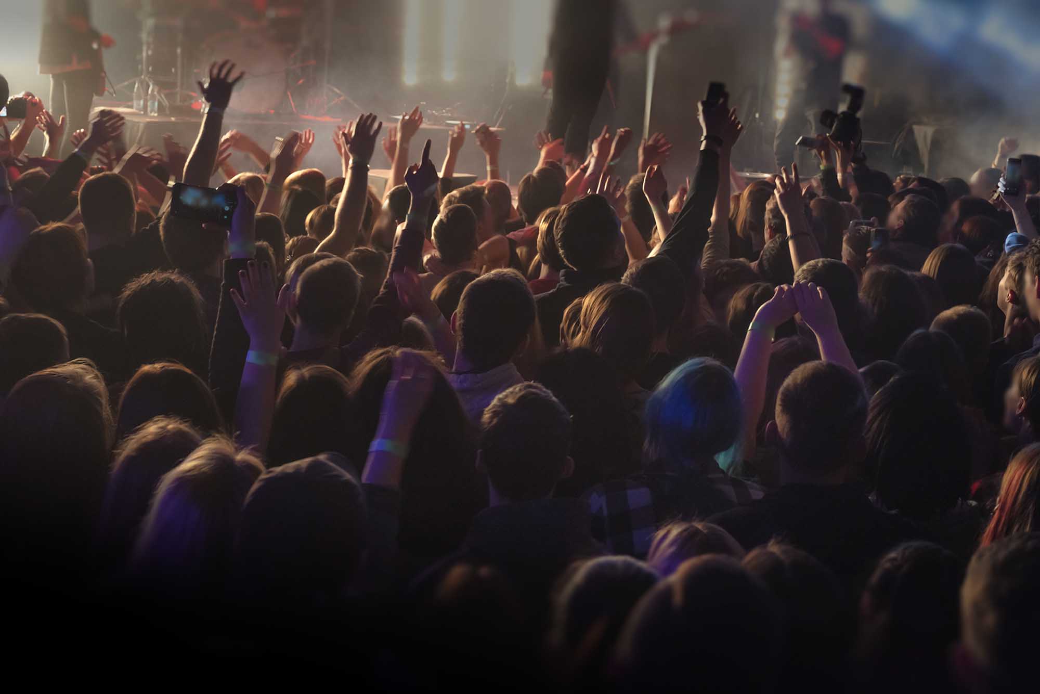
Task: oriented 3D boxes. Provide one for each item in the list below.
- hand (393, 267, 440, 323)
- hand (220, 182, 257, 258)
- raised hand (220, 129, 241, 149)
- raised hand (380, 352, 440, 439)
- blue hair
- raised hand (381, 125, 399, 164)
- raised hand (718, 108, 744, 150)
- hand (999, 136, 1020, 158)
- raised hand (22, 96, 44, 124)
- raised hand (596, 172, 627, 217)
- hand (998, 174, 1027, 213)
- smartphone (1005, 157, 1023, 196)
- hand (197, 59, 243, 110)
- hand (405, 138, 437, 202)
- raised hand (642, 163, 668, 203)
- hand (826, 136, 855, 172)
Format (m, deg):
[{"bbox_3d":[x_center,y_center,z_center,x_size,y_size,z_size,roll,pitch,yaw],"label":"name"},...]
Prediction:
[{"bbox_3d":[-0.259,-0.130,4.200,0.075,0.150,0.070,-33,-22,5],"label":"hand"},{"bbox_3d":[-0.637,-0.287,3.800,0.083,0.170,0.090,-4,11,-20],"label":"hand"},{"bbox_3d":[-1.450,-1.043,8.400,0.090,0.095,0.110,-19,-2,-16],"label":"raised hand"},{"bbox_3d":[-0.190,0.078,2.850,0.080,0.145,0.075,15,-6,-2],"label":"raised hand"},{"bbox_3d":[0.367,0.144,3.550,0.205,0.235,0.225,1,11,5],"label":"blue hair"},{"bbox_3d":[-0.563,-0.883,7.300,0.090,0.170,0.060,-3,6,0],"label":"raised hand"},{"bbox_3d":[0.649,-0.677,5.200,0.090,0.140,0.080,6,6,0],"label":"raised hand"},{"bbox_3d":[2.773,-1.129,9.500,0.100,0.110,0.085,10,9,-2],"label":"hand"},{"bbox_3d":[-1.946,-0.949,6.700,0.088,0.115,0.090,5,11,-1],"label":"raised hand"},{"bbox_3d":[0.316,-0.527,5.800,0.090,0.165,0.060,-18,-6,3],"label":"raised hand"},{"bbox_3d":[1.942,-0.606,6.600,0.100,0.145,0.080,-9,6,0],"label":"hand"},{"bbox_3d":[1.888,-0.650,6.400,0.071,0.143,0.009,0,4,-25],"label":"smartphone"},{"bbox_3d":[-1.000,-0.876,5.600,0.150,0.165,0.075,5,3,0],"label":"hand"},{"bbox_3d":[-0.266,-0.474,4.500,0.085,0.170,0.075,6,6,0],"label":"hand"},{"bbox_3d":[0.483,-0.586,6.000,0.088,0.138,0.075,-3,-1,0],"label":"raised hand"},{"bbox_3d":[1.396,-0.846,7.300,0.110,0.155,0.090,-6,6,0],"label":"hand"}]

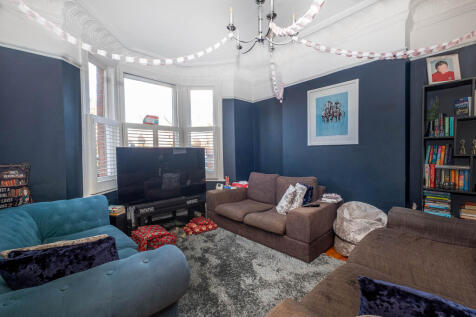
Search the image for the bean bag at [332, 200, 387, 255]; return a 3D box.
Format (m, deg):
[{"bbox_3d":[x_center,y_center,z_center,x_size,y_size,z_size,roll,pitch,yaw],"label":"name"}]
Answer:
[{"bbox_3d":[1.452,0.816,2.409,0.576,0.612,0.576,-1,1,-6],"label":"bean bag"}]

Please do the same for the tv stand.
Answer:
[{"bbox_3d":[-1.247,0.924,3.539,1.296,0.420,0.396,-1,2,-25],"label":"tv stand"}]

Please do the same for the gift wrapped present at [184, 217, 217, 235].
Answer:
[{"bbox_3d":[-0.593,1.072,3.245,0.492,0.114,0.336,-2,2,-28],"label":"gift wrapped present"}]

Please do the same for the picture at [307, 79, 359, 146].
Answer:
[{"bbox_3d":[1.349,-0.622,2.879,0.030,0.864,0.724,-2,2,-42],"label":"picture"}]

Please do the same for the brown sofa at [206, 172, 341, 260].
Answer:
[{"bbox_3d":[0.440,0.692,3.162,0.937,0.852,1.981,-2,2,-42],"label":"brown sofa"}]

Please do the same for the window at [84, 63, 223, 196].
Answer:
[{"bbox_3d":[-1.398,-0.441,3.606,2.351,1.841,0.664,-2,2,-42],"label":"window"}]

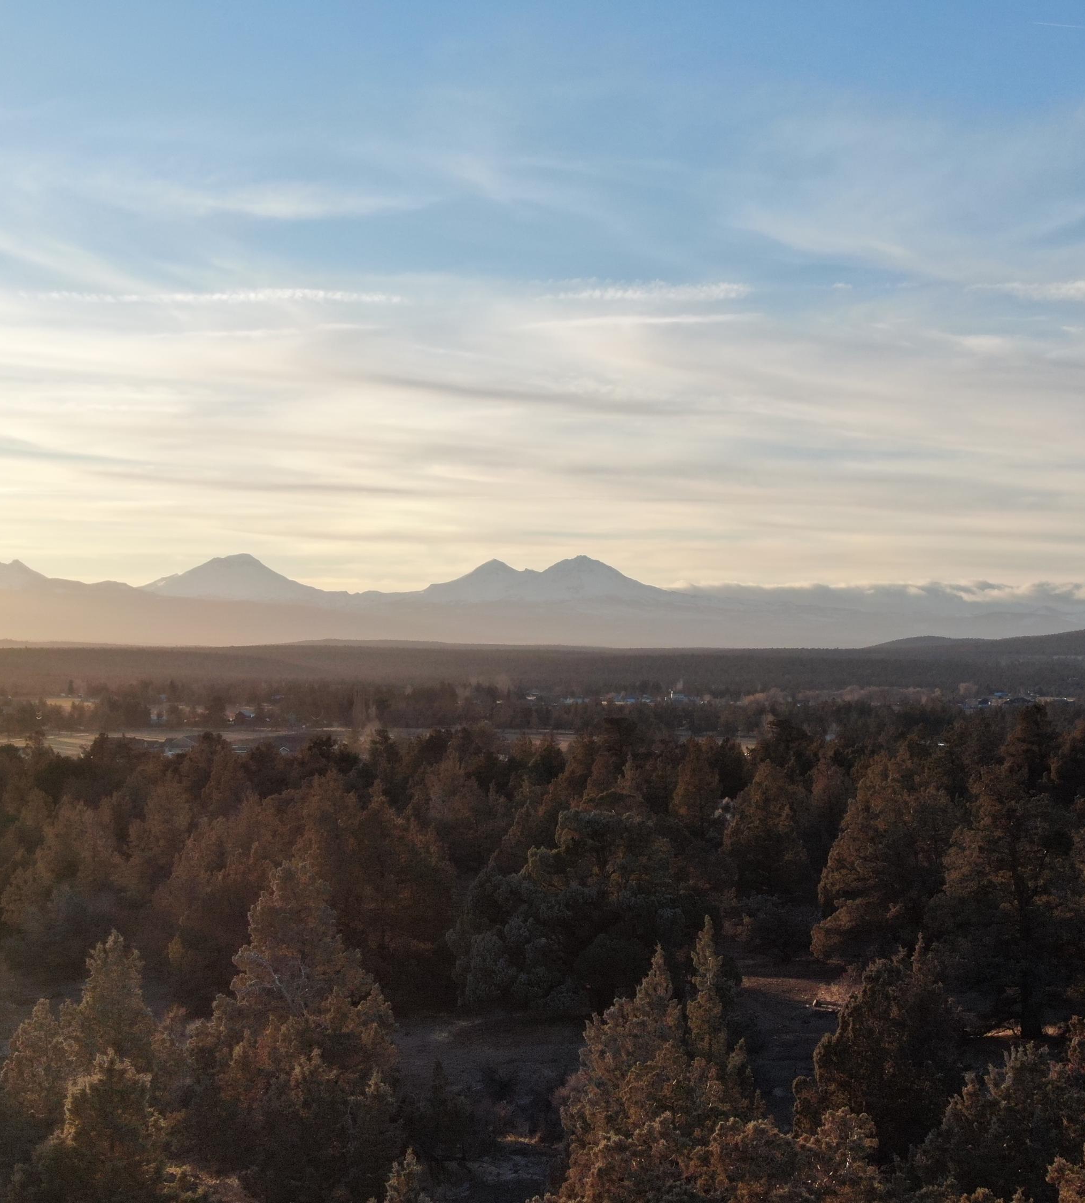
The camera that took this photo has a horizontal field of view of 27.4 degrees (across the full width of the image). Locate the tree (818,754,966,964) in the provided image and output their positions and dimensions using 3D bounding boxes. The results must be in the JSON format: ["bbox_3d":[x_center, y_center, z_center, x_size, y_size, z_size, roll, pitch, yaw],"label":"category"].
[{"bbox_3d":[15.832,11.961,102.114,6.780,10.270,6.780,0,-1,9],"label":"tree"}]

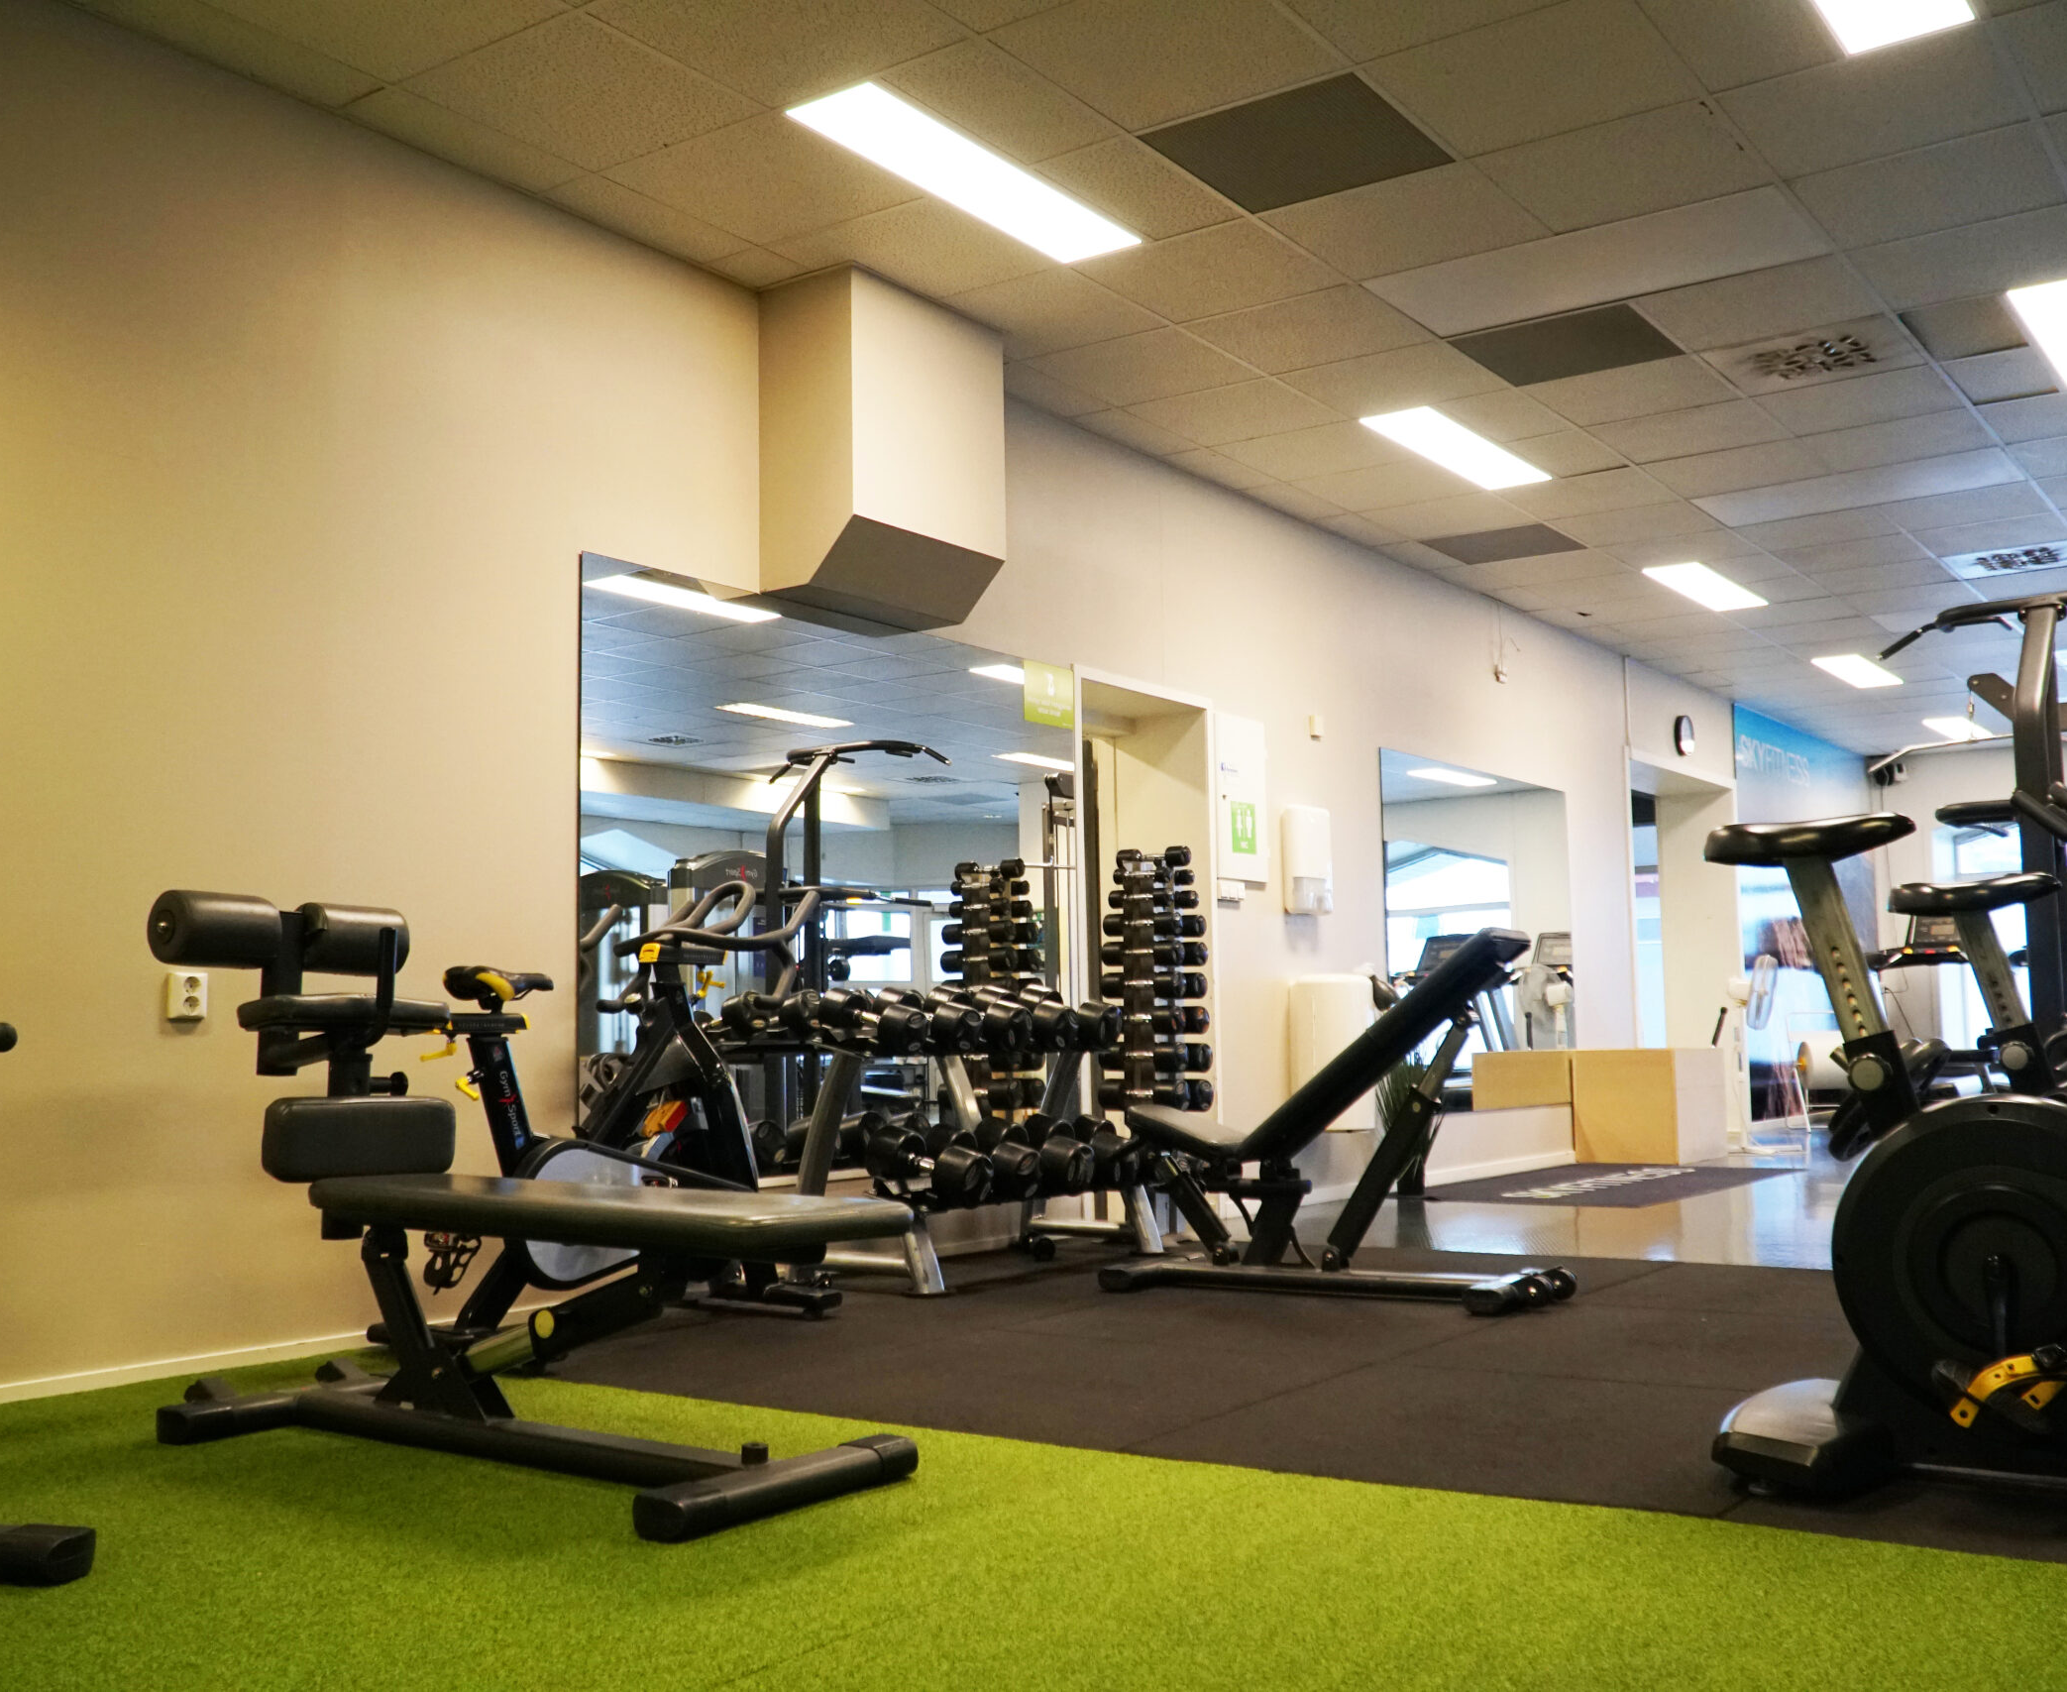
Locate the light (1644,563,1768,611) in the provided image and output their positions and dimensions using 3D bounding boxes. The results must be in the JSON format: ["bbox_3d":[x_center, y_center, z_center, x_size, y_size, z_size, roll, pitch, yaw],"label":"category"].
[{"bbox_3d":[3.479,-1.346,9.802,0.290,0.050,1.200,-3,-6,37],"label":"light"}]

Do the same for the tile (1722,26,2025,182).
[{"bbox_3d":[1.964,-1.717,4.455,0.591,0.020,0.591,-4,-6,37],"label":"tile"}]

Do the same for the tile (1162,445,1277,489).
[{"bbox_3d":[0.756,-1.489,7.521,0.205,0.020,0.600,-4,-6,36],"label":"tile"}]

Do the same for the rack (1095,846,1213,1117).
[{"bbox_3d":[0.422,0.715,6.704,0.360,1.430,0.310,-3,-6,37],"label":"rack"}]

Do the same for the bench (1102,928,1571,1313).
[{"bbox_3d":[0.818,0.733,5.210,1.180,0.955,0.510,-4,-6,34],"label":"bench"}]

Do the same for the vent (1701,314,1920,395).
[{"bbox_3d":[2.560,-1.615,6.230,0.595,0.040,0.595,-4,-6,36],"label":"vent"}]

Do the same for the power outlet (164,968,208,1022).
[{"bbox_3d":[-1.813,0.322,4.087,0.038,0.103,0.077,-3,-5,36],"label":"power outlet"}]

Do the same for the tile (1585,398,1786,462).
[{"bbox_3d":[2.426,-1.536,7.035,0.600,0.025,0.600,-3,-5,36],"label":"tile"}]

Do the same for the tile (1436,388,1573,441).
[{"bbox_3d":[1.703,-1.552,6.862,0.278,0.020,0.591,-4,-6,37],"label":"tile"}]

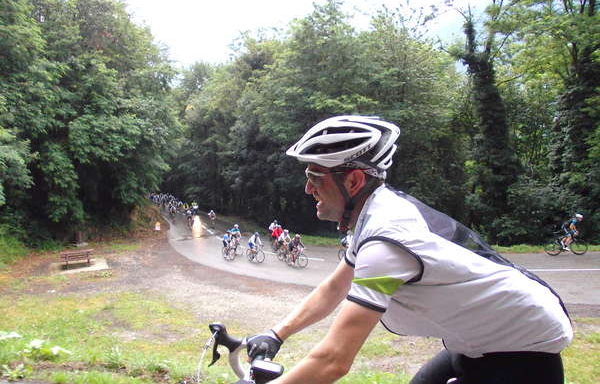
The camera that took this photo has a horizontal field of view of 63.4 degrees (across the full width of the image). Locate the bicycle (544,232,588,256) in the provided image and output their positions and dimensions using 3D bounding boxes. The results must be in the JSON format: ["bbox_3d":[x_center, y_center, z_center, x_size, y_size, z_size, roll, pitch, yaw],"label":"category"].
[{"bbox_3d":[10.631,2.044,19.370,1.680,1.000,0.440,-2,3,5],"label":"bicycle"}]

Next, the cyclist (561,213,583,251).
[{"bbox_3d":[10.853,1.650,19.326,0.850,1.470,0.500,-2,3,5],"label":"cyclist"}]

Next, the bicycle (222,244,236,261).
[{"bbox_3d":[-3.839,3.200,26.170,0.440,1.000,1.680,-5,4,-32],"label":"bicycle"}]

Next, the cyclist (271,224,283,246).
[{"bbox_3d":[-1.359,2.664,28.424,0.500,1.470,0.850,-4,4,-28],"label":"cyclist"}]

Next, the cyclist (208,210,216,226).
[{"bbox_3d":[-8.154,2.369,44.812,0.500,1.470,0.850,-3,4,-15],"label":"cyclist"}]

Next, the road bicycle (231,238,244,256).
[{"bbox_3d":[-3.660,3.093,27.770,0.440,1.000,1.680,-5,4,-33],"label":"road bicycle"}]

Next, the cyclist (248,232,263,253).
[{"bbox_3d":[-2.372,2.831,25.637,0.500,1.470,0.850,-5,4,-38],"label":"cyclist"}]

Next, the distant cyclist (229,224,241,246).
[{"bbox_3d":[-3.688,2.619,27.430,0.500,1.470,0.850,-5,4,-33],"label":"distant cyclist"}]

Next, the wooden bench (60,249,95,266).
[{"bbox_3d":[-12.534,3.718,27.277,1.750,0.780,0.600,-4,4,-23],"label":"wooden bench"}]

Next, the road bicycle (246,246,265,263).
[{"bbox_3d":[-2.372,3.228,25.770,0.440,1.000,1.680,-5,4,-38],"label":"road bicycle"}]

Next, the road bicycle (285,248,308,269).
[{"bbox_3d":[-0.158,3.257,24.270,0.440,1.000,1.680,-6,5,-42],"label":"road bicycle"}]

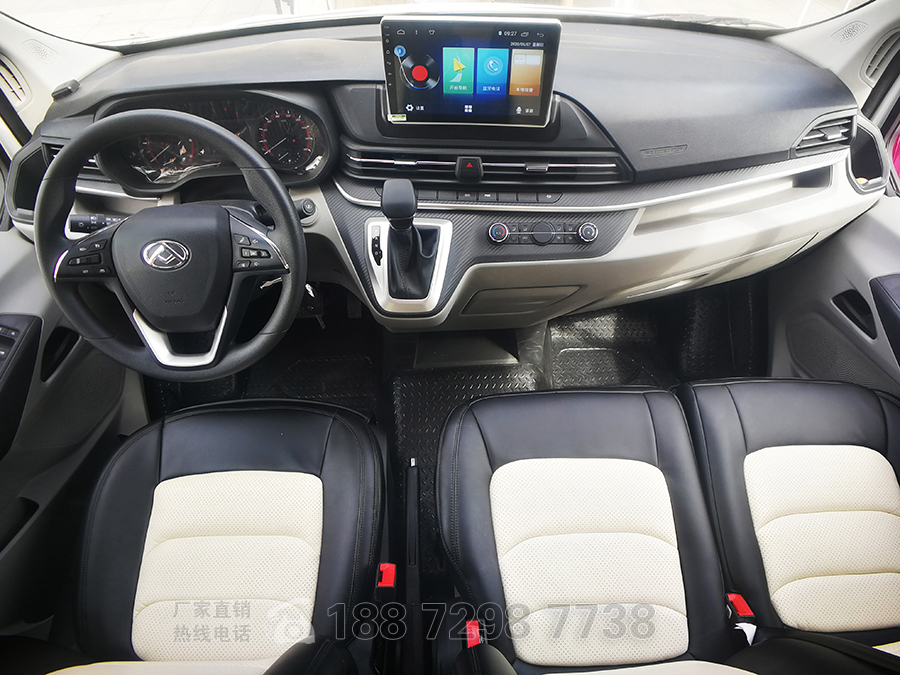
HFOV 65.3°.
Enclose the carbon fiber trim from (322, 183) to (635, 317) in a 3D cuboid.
[{"bbox_3d":[0.050,-0.162,1.233,0.515,0.225,0.080,1,21,2],"label":"carbon fiber trim"}]

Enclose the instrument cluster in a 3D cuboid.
[{"bbox_3d":[-0.388,-0.332,1.188,0.335,0.140,0.080,-1,31,0],"label":"instrument cluster"}]

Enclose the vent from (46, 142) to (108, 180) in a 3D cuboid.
[{"bbox_3d":[-0.639,-0.300,1.198,0.105,0.070,0.045,6,36,6],"label":"vent"}]

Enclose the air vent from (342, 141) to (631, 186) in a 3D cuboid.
[{"bbox_3d":[0.064,-0.297,1.198,0.465,0.073,0.055,2,41,3],"label":"air vent"}]

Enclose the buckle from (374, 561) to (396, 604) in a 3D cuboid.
[{"bbox_3d":[-0.107,0.409,1.162,0.030,0.075,0.042,-1,61,0],"label":"buckle"}]

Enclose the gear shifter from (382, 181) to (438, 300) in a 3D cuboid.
[{"bbox_3d":[-0.065,-0.160,1.156,0.085,0.230,0.125,-1,41,0],"label":"gear shifter"}]

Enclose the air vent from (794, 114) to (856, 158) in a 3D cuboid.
[{"bbox_3d":[0.641,-0.343,1.198,0.105,0.070,0.045,-11,37,-8],"label":"air vent"}]

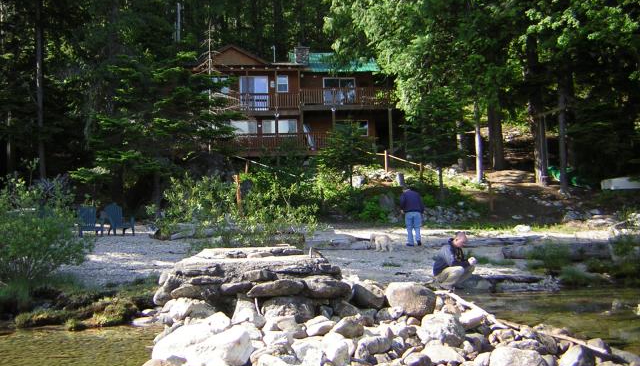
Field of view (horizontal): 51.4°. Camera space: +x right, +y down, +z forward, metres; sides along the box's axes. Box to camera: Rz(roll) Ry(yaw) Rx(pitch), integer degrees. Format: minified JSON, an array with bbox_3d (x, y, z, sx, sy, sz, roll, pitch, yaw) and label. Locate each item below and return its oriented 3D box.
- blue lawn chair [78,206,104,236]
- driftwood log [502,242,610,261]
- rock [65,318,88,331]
[{"bbox_3d":[-6.969,1.159,20.300,0.740,0.960,0.850,-1,0,-31],"label":"blue lawn chair"},{"bbox_3d":[5.330,1.555,15.000,2.450,0.340,0.360,-1,0,7],"label":"driftwood log"},{"bbox_3d":[-3.329,1.935,9.100,0.290,0.170,0.250,-1,0,-6],"label":"rock"}]

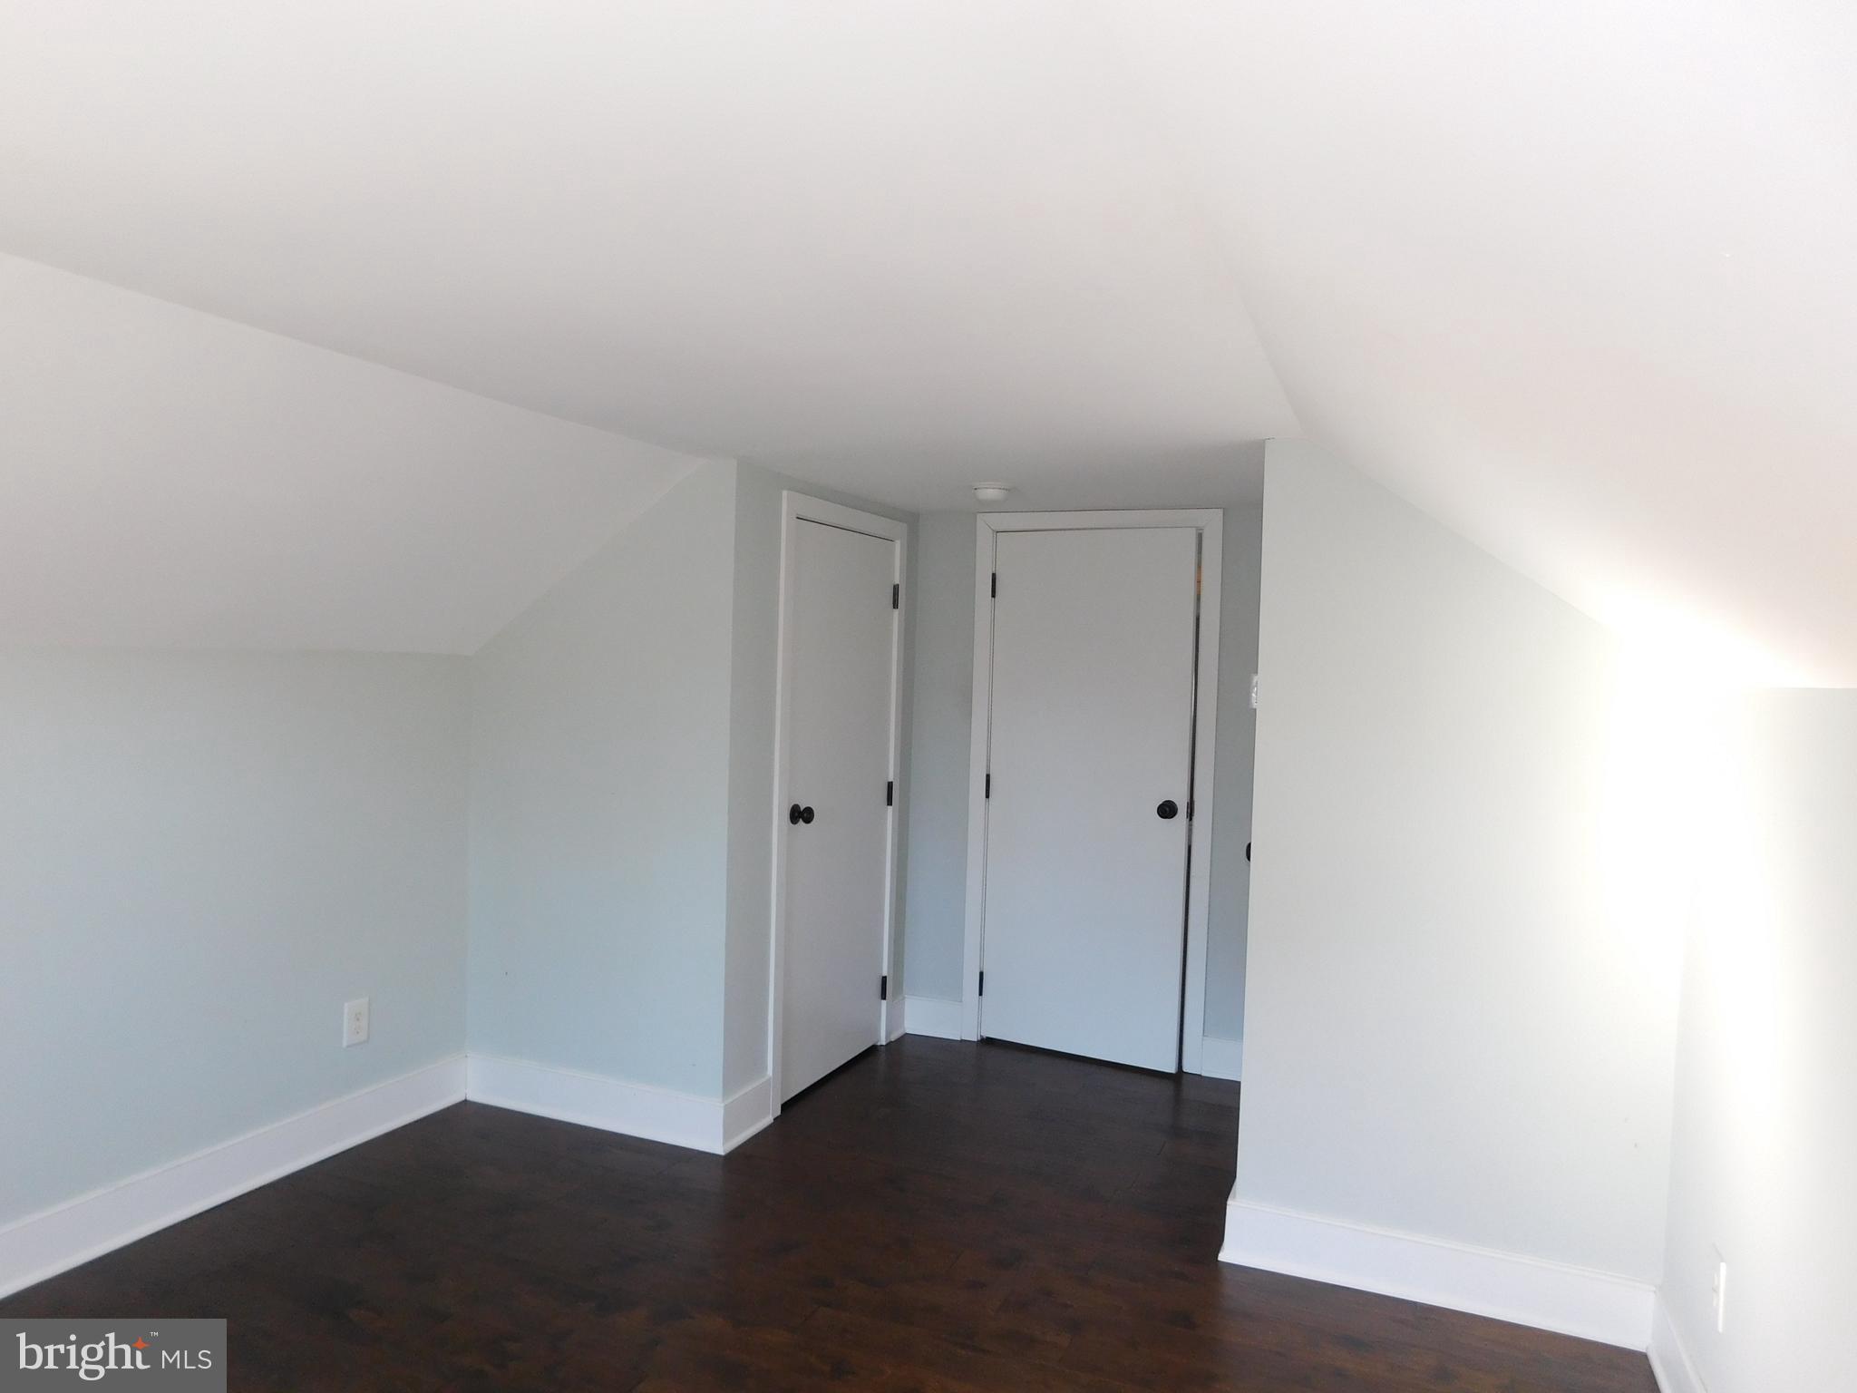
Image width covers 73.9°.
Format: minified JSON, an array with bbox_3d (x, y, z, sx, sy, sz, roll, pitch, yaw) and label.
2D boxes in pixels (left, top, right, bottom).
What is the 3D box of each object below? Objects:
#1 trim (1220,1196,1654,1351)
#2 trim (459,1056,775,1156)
[{"bbox_3d":[1.124,1.309,2.818,0.905,0.142,0.025,2,2,23],"label":"trim"},{"bbox_3d":[-0.964,1.218,3.842,0.958,0.144,0.292,2,2,23],"label":"trim"}]

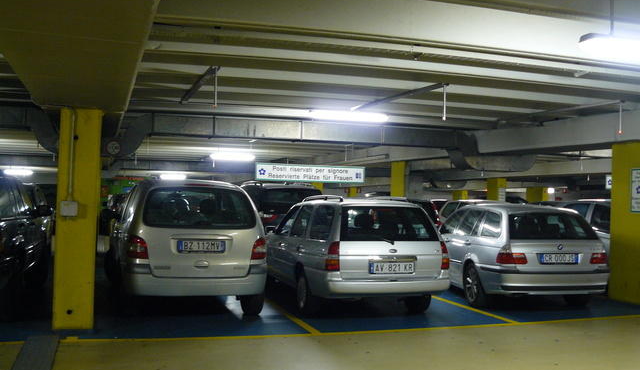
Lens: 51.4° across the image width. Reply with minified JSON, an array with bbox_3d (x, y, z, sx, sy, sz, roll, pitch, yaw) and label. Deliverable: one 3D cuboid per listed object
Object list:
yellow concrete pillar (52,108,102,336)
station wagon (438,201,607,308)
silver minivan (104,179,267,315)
[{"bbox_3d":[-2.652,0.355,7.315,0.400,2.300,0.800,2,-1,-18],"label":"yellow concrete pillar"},{"bbox_3d":[2.612,0.988,10.524,1.750,1.420,4.480,2,-1,-11],"label":"station wagon"},{"bbox_3d":[-1.967,0.738,9.065,1.730,1.630,4.170,2,-1,-20],"label":"silver minivan"}]

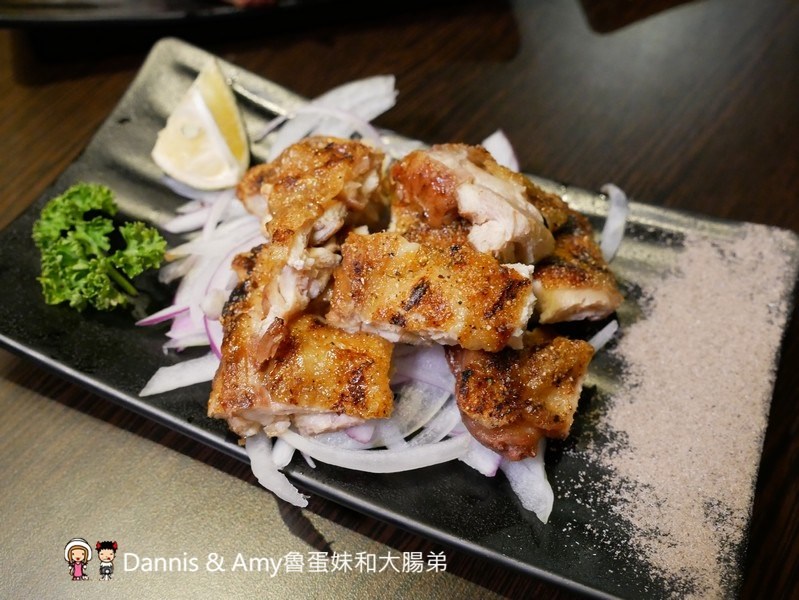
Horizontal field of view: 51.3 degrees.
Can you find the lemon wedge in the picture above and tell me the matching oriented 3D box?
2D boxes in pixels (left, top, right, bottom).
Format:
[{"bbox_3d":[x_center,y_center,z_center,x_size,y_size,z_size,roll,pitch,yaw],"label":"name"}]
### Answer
[{"bbox_3d":[-0.086,-0.075,0.364,0.038,0.030,0.052,-11,55,-9],"label":"lemon wedge"}]

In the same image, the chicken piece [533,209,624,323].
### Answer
[{"bbox_3d":[0.067,-0.015,0.327,0.034,0.021,0.042,-12,55,-9],"label":"chicken piece"}]

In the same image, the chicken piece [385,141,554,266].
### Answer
[{"bbox_3d":[0.028,-0.036,0.324,0.056,0.030,0.034,25,58,16],"label":"chicken piece"}]

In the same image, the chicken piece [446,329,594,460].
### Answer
[{"bbox_3d":[0.043,0.032,0.293,0.043,0.024,0.040,9,54,5],"label":"chicken piece"}]

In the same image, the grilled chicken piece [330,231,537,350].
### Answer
[{"bbox_3d":[0.012,-0.003,0.297,0.068,0.019,0.035,10,62,6],"label":"grilled chicken piece"}]

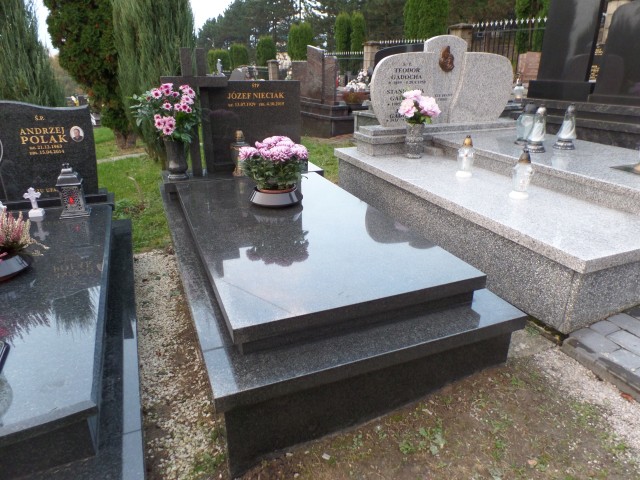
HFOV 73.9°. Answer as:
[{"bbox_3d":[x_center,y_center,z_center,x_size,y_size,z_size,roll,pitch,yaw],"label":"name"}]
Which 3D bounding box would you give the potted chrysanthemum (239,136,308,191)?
[{"bbox_3d":[-0.240,-0.393,2.253,0.385,0.275,0.363,1,23,0],"label":"potted chrysanthemum"}]

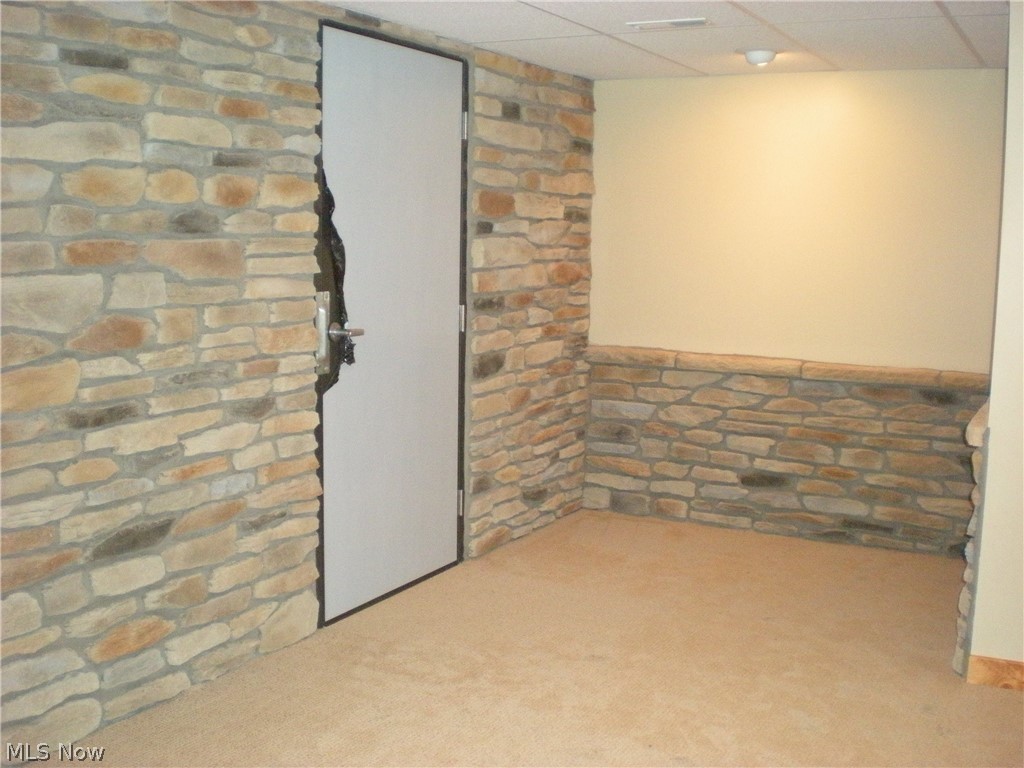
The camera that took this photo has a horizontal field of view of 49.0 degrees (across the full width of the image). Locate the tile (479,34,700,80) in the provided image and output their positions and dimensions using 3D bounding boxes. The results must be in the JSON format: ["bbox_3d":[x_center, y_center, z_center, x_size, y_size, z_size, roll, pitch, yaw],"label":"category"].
[{"bbox_3d":[0.373,-1.406,4.872,0.590,0.020,1.210,5,9,28],"label":"tile"}]

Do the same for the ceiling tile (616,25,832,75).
[{"bbox_3d":[0.905,-1.355,4.594,0.605,0.020,1.210,5,9,28],"label":"ceiling tile"}]

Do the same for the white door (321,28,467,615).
[{"bbox_3d":[-0.466,-0.228,4.228,0.108,2.078,0.994,5,9,28],"label":"white door"}]

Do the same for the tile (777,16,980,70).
[{"bbox_3d":[1.436,-1.304,4.316,0.588,0.020,1.210,5,9,28],"label":"tile"}]

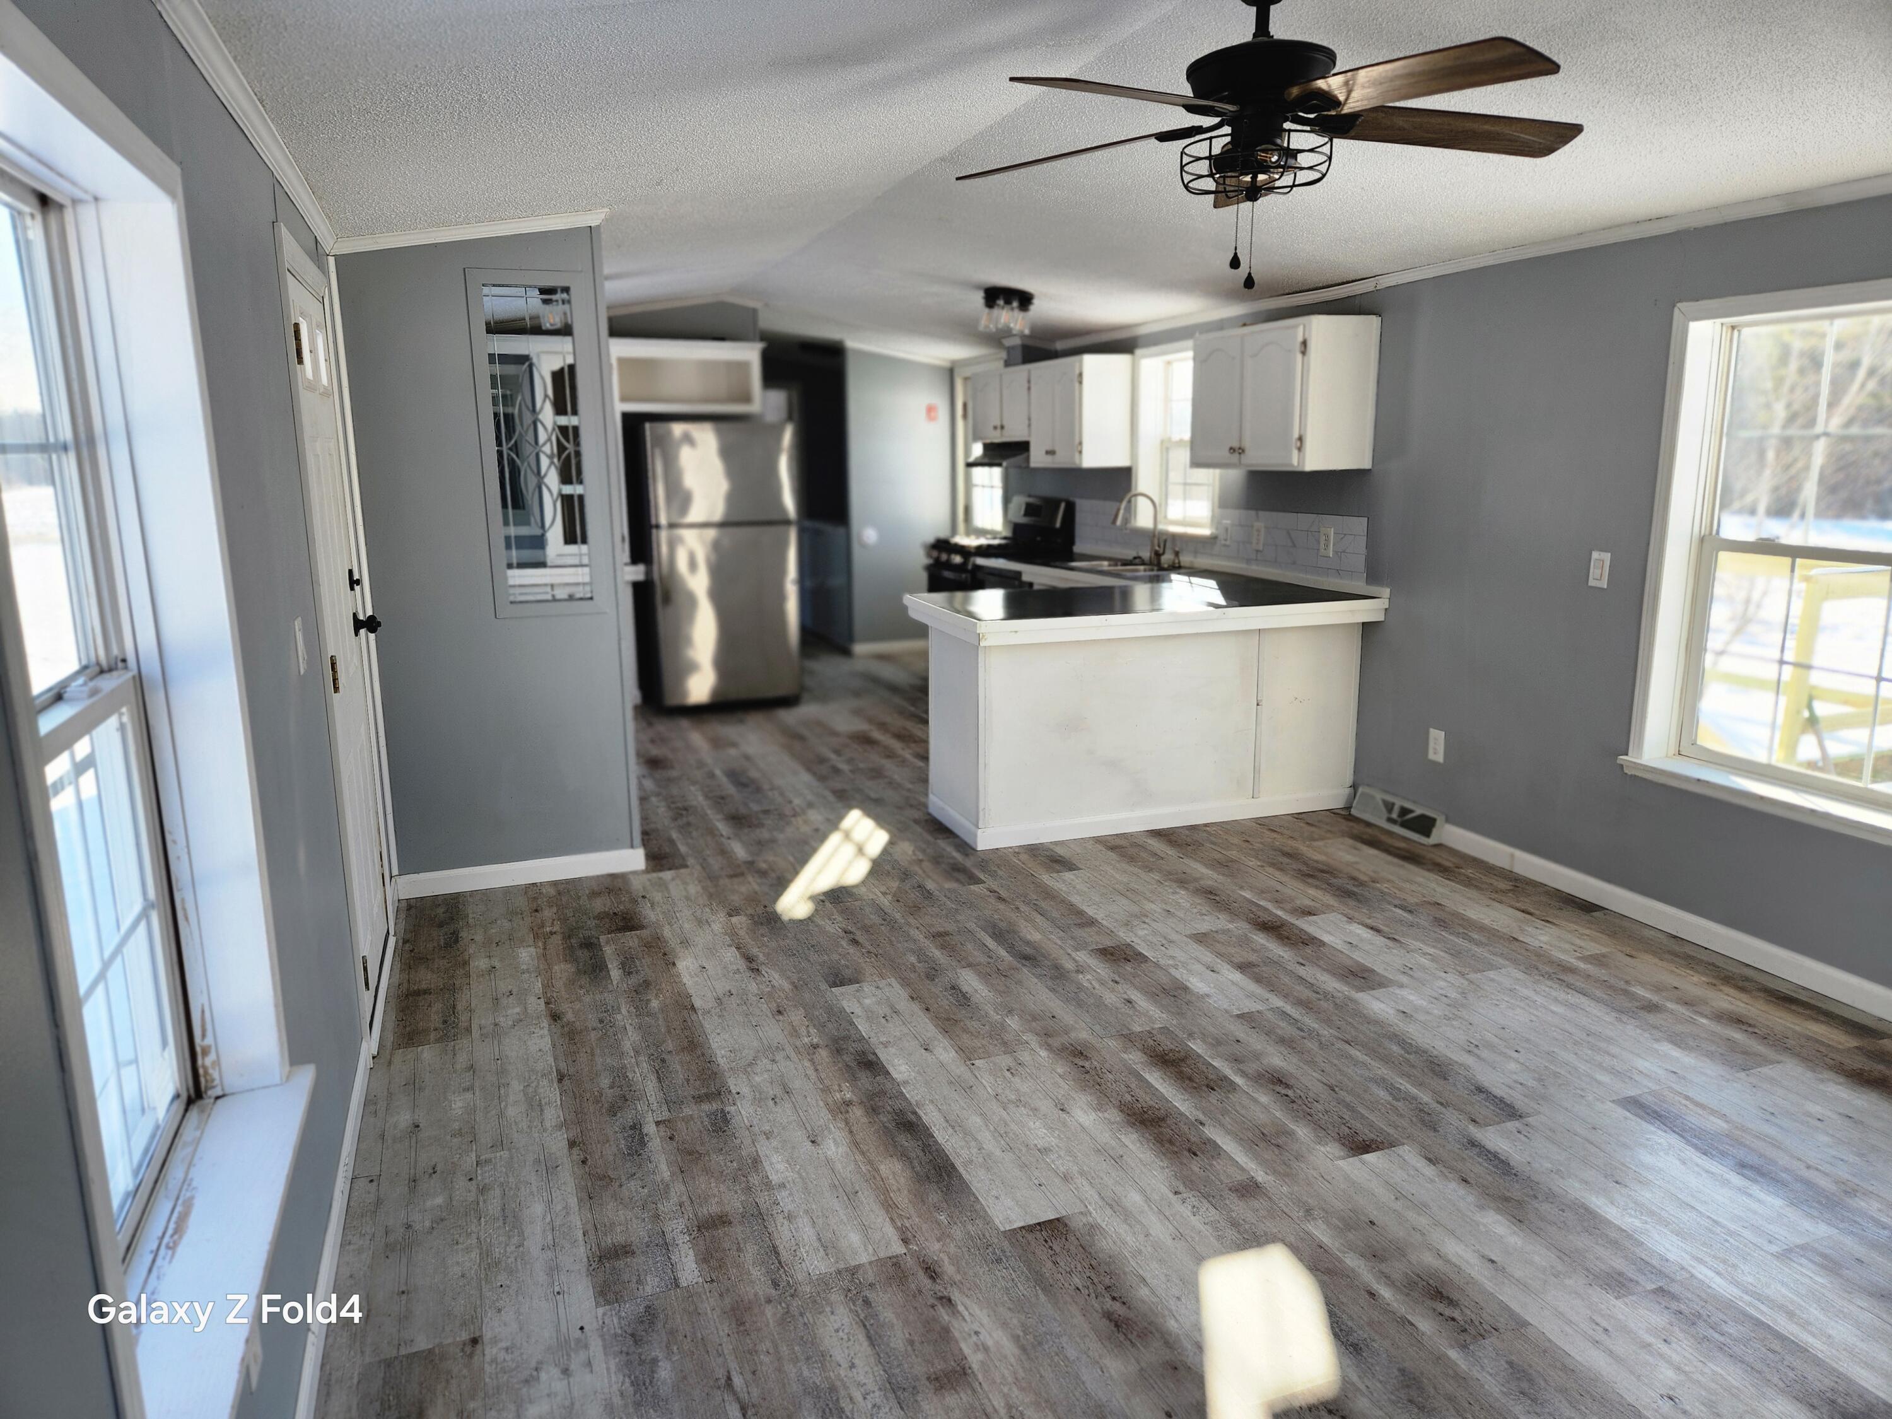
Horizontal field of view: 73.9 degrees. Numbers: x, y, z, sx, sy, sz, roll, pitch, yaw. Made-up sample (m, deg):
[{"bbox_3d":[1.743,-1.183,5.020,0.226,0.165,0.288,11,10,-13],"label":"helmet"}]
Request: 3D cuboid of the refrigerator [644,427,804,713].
[{"bbox_3d":[-1.442,-0.930,7.950,0.857,1.699,0.762,-5,12,-19],"label":"refrigerator"}]

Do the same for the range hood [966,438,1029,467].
[{"bbox_3d":[0.447,-1.587,7.801,0.486,0.152,0.733,-5,12,-19],"label":"range hood"}]

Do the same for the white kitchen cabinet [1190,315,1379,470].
[{"bbox_3d":[1.415,-1.324,5.351,0.321,0.590,0.875,-5,12,-19],"label":"white kitchen cabinet"}]

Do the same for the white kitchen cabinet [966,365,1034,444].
[{"bbox_3d":[0.490,-1.902,7.874,0.311,0.438,0.952,-5,12,-19],"label":"white kitchen cabinet"}]

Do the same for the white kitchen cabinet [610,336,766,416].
[{"bbox_3d":[-1.647,-2.053,7.848,0.886,0.413,0.557,-5,12,-19],"label":"white kitchen cabinet"}]

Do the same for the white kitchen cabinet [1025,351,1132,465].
[{"bbox_3d":[0.765,-1.678,7.140,0.311,0.593,0.662,-5,12,-19],"label":"white kitchen cabinet"}]

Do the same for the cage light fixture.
[{"bbox_3d":[0.305,-2.011,6.351,0.249,0.215,0.249,-5,12,-19],"label":"cage light fixture"}]

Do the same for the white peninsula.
[{"bbox_3d":[0.803,-0.011,5.232,1.743,0.904,0.850,-5,12,-19],"label":"white peninsula"}]

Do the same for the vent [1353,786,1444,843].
[{"bbox_3d":[1.800,0.422,5.032,0.073,0.113,0.486,-5,12,-19],"label":"vent"}]

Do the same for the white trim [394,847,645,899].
[{"bbox_3d":[-1.503,0.582,4.479,0.838,0.082,0.019,-5,12,-19],"label":"white trim"}]

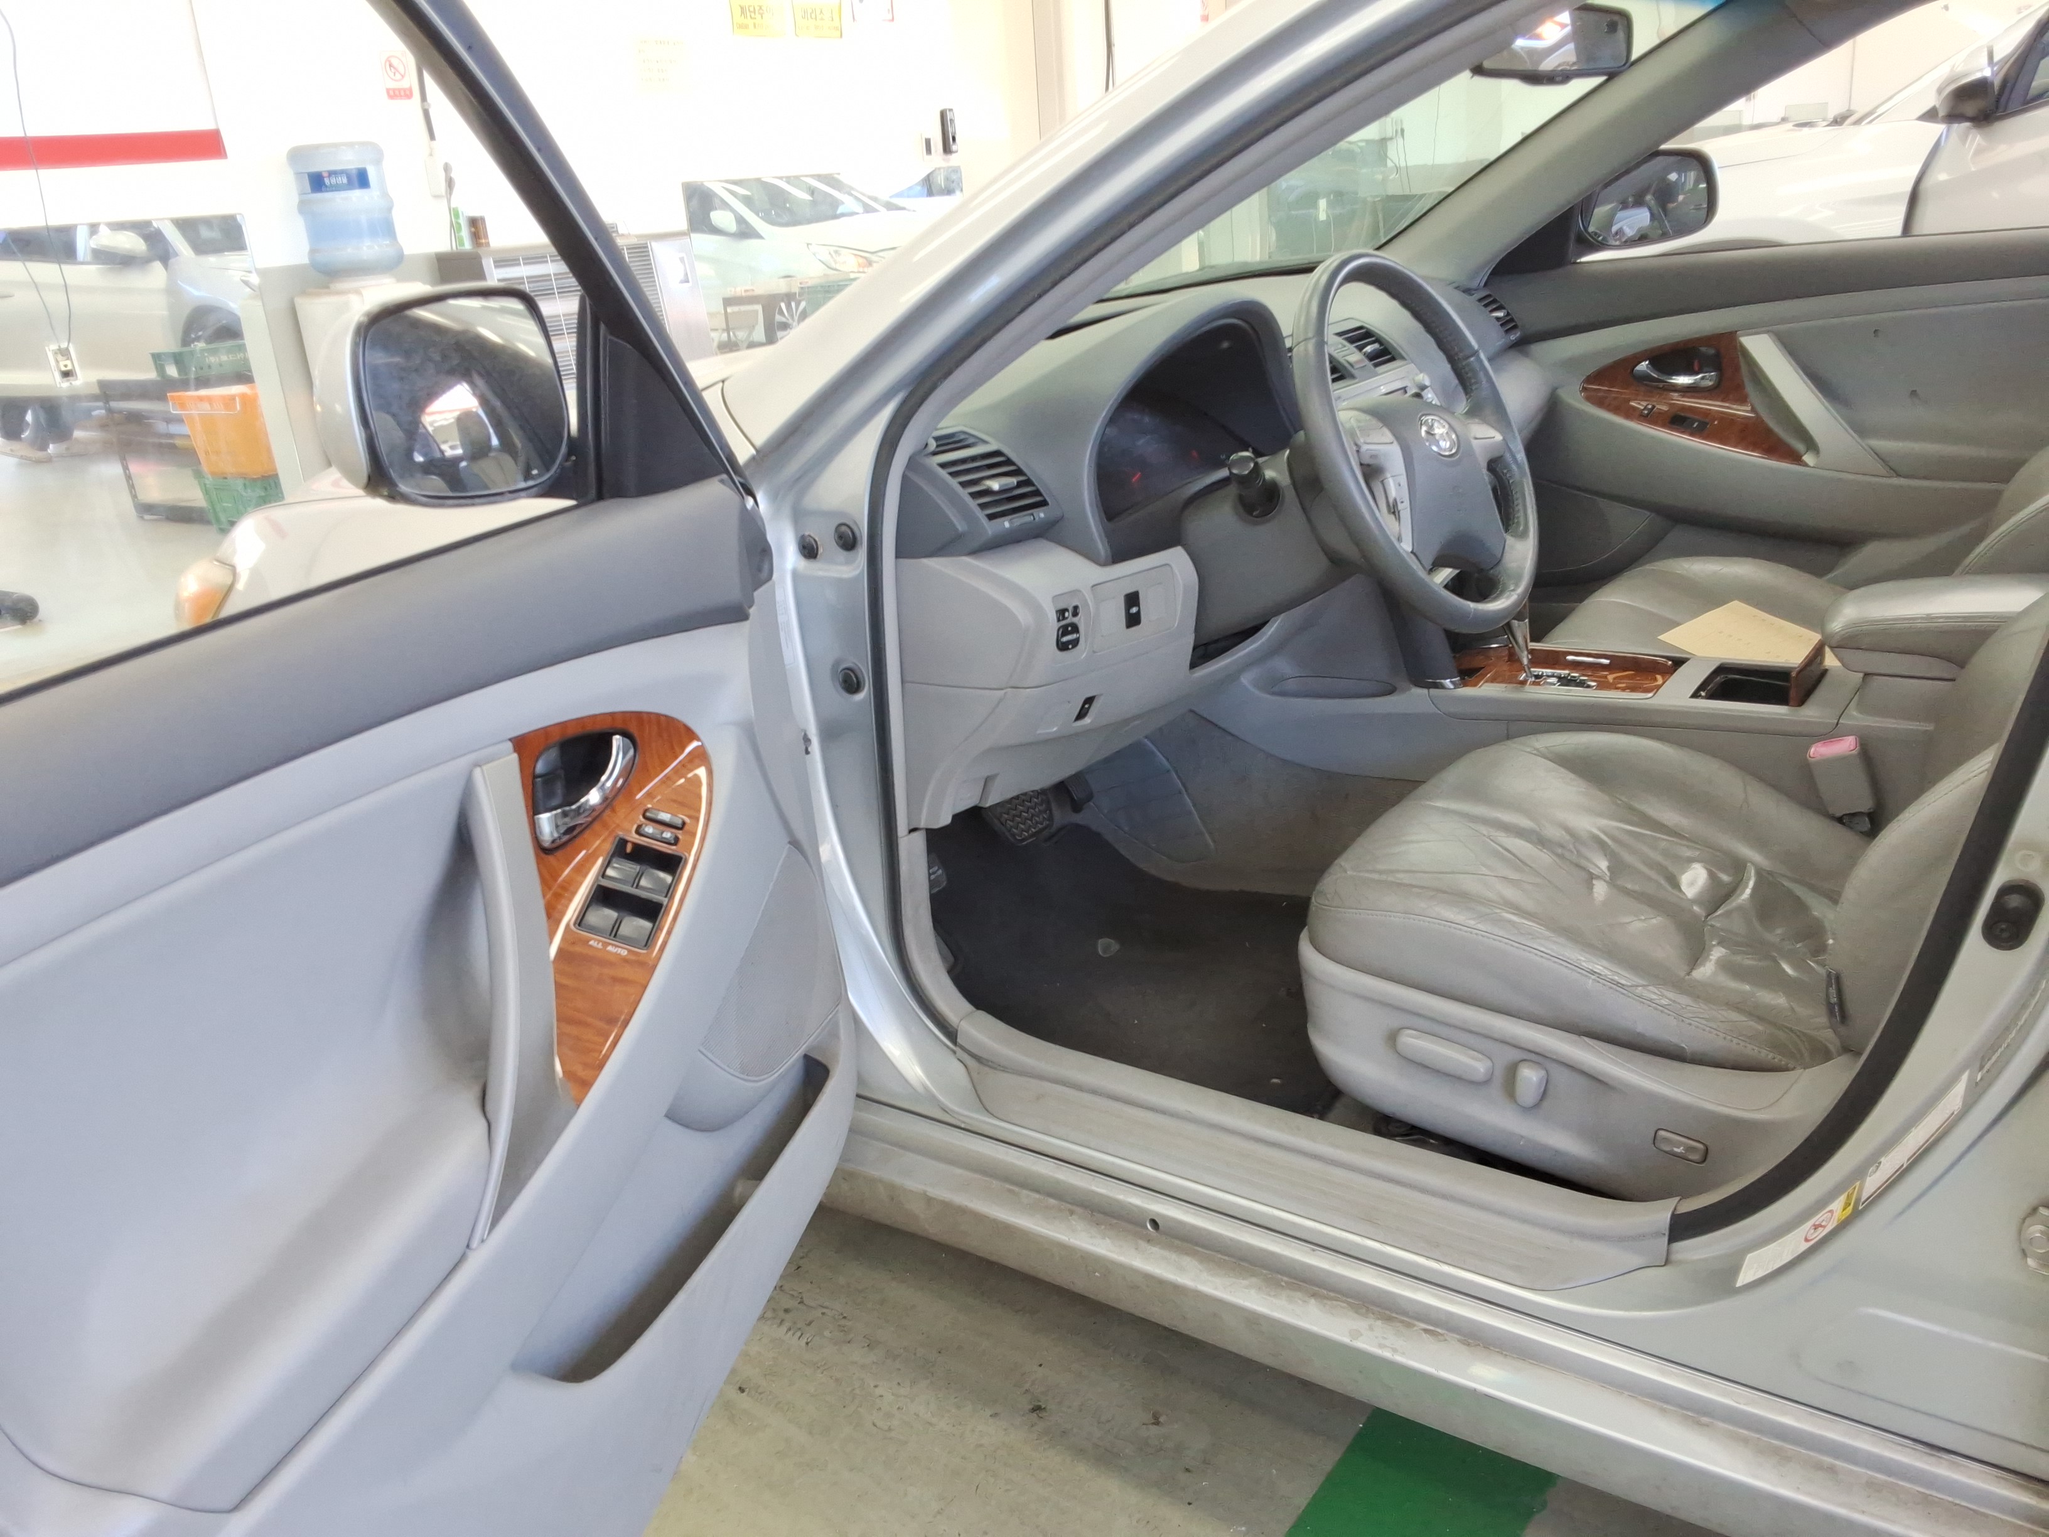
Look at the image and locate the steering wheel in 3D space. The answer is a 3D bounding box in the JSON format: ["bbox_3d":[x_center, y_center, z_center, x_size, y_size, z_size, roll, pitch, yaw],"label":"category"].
[{"bbox_3d":[0.363,-0.306,1.609,0.100,0.380,0.385,-21,5,42],"label":"steering wheel"}]

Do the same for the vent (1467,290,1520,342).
[{"bbox_3d":[0.719,-0.687,2.526,0.055,0.087,0.110,8,24,35],"label":"vent"}]

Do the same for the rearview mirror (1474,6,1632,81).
[{"bbox_3d":[0.562,-0.773,1.753,0.240,0.068,0.040,-19,23,-32],"label":"rearview mirror"}]

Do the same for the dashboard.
[{"bbox_3d":[0.230,-0.400,2.164,0.550,0.470,1.430,8,24,35],"label":"dashboard"}]

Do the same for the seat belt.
[{"bbox_3d":[0.840,0.017,1.704,0.046,0.098,0.032,-19,7,41],"label":"seat belt"}]

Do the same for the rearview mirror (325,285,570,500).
[{"bbox_3d":[-0.424,-0.279,1.242,0.105,0.150,0.200,10,25,39],"label":"rearview mirror"}]

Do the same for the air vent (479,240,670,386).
[{"bbox_3d":[-1.467,-1.509,5.491,0.060,0.405,0.689,8,24,35],"label":"air vent"}]

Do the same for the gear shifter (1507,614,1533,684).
[{"bbox_3d":[0.589,-0.163,1.979,0.065,0.130,0.045,8,24,35],"label":"gear shifter"}]

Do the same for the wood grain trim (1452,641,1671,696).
[{"bbox_3d":[0.626,-0.109,1.978,0.270,0.038,0.170,8,24,35],"label":"wood grain trim"}]

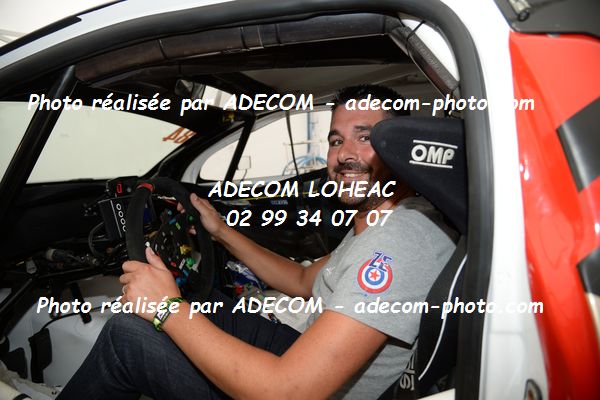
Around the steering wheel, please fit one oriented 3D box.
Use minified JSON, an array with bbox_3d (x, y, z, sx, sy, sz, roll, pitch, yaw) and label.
[{"bbox_3d":[-0.311,0.114,0.985,0.070,0.335,0.345,-15,20,12],"label":"steering wheel"}]

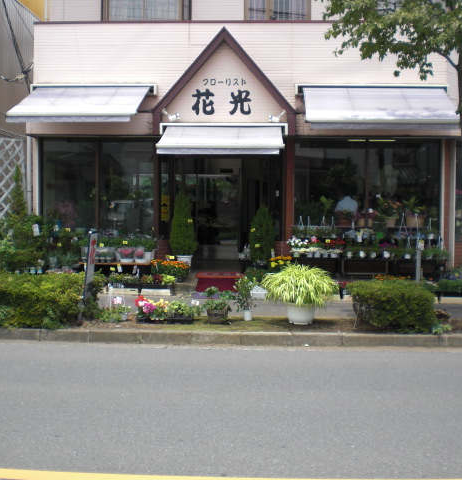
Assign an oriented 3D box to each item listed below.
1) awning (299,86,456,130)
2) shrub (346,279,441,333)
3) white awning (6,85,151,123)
[{"bbox_3d":[2.486,-2.221,11.741,2.460,0.905,1.300,0,3,2],"label":"awning"},{"bbox_3d":[2.017,0.825,8.867,1.080,0.520,0.780,0,3,3],"label":"shrub"},{"bbox_3d":[-2.487,-2.328,11.905,2.040,0.834,1.400,0,3,2],"label":"white awning"}]

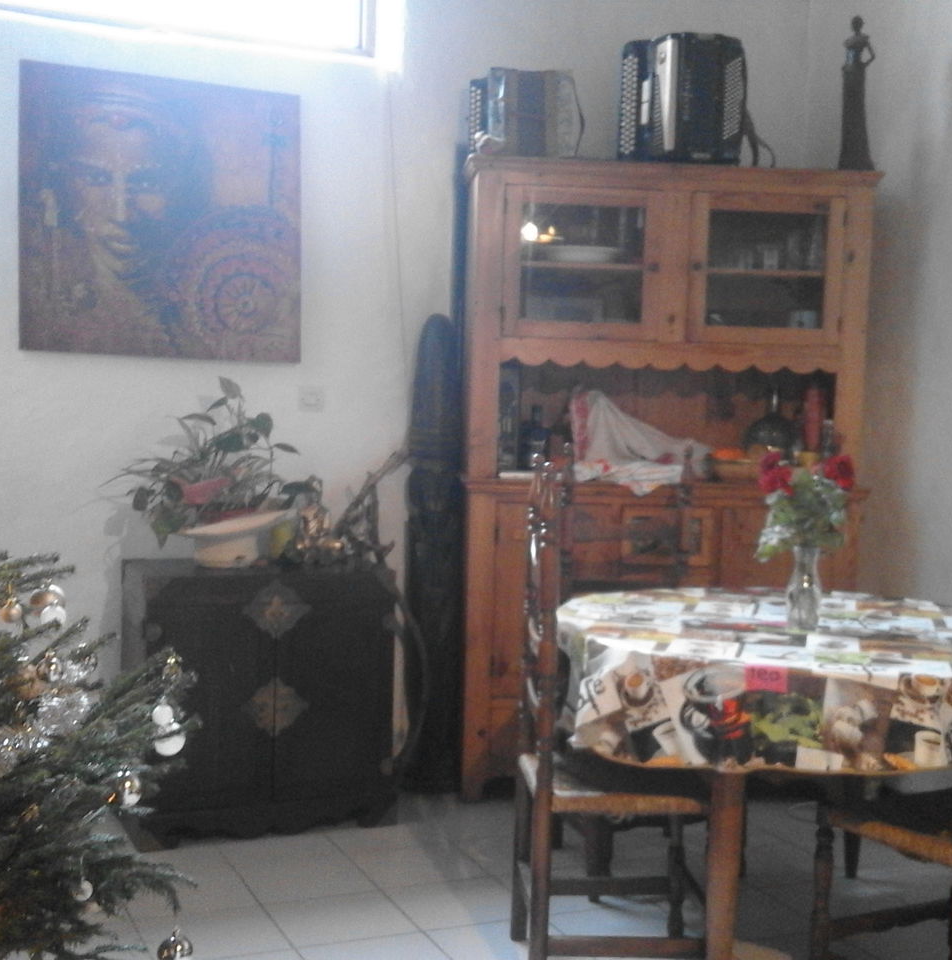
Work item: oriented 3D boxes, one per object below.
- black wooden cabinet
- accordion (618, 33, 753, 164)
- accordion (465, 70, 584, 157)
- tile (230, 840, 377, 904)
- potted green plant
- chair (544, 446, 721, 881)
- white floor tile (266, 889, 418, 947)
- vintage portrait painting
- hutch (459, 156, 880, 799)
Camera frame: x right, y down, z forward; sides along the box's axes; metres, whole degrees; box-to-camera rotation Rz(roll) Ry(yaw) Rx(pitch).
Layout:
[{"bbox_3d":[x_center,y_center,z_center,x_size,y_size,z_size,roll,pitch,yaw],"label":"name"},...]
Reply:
[{"bbox_3d":[-0.668,0.633,3.997,0.727,0.755,0.474,0,2,-23],"label":"black wooden cabinet"},{"bbox_3d":[0.670,-1.202,4.306,0.429,0.432,0.209,1,2,-4],"label":"accordion"},{"bbox_3d":[0.152,-1.147,4.271,0.365,0.301,0.185,1,2,-4],"label":"accordion"},{"bbox_3d":[-0.445,1.038,3.473,0.308,0.012,0.308,0,2,-23],"label":"tile"},{"bbox_3d":[-0.759,-0.023,3.914,0.543,0.557,0.462,0,2,-23],"label":"potted green plant"},{"bbox_3d":[0.470,0.478,3.623,0.434,1.137,0.440,0,2,-24],"label":"chair"},{"bbox_3d":[-0.324,1.050,3.190,0.308,0.012,0.308,0,2,-23],"label":"white floor tile"},{"bbox_3d":[-0.948,-0.797,4.083,0.844,0.845,0.030,0,2,-23],"label":"vintage portrait painting"},{"bbox_3d":[0.608,0.015,4.423,1.318,2.017,0.407,1,2,-4],"label":"hutch"}]

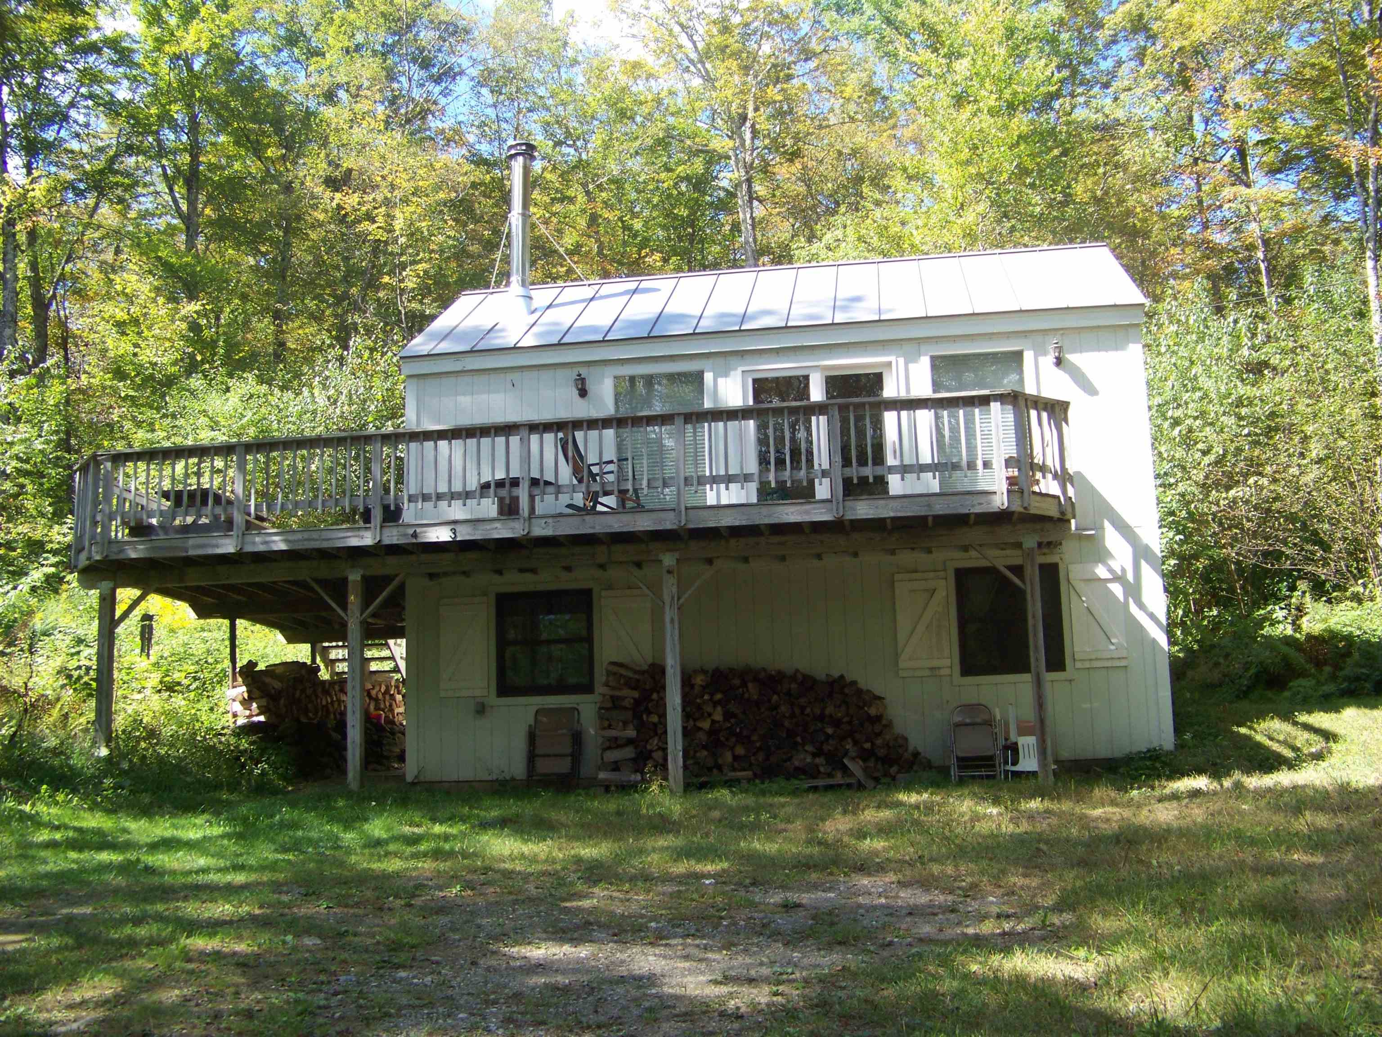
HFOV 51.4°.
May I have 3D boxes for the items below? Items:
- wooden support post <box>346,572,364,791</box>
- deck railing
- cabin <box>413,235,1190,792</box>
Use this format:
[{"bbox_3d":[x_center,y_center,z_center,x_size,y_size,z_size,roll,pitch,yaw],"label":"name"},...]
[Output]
[{"bbox_3d":[-3.432,1.648,14.774,0.140,2.220,0.140,-3,-9,7],"label":"wooden support post"},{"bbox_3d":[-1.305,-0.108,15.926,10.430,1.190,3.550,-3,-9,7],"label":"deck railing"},{"bbox_3d":[1.187,-0.092,18.740,8.700,6.570,4.900,-3,-9,7],"label":"cabin"}]

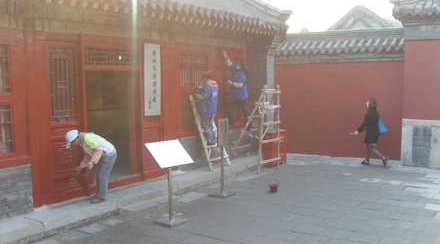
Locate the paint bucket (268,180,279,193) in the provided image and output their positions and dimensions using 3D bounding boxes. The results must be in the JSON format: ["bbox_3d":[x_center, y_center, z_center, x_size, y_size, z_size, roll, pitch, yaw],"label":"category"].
[{"bbox_3d":[1.011,1.240,9.390,0.180,0.220,0.180,0,5,0],"label":"paint bucket"}]

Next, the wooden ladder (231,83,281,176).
[{"bbox_3d":[0.850,0.145,11.783,0.950,2.020,0.860,3,6,34],"label":"wooden ladder"}]

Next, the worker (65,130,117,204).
[{"bbox_3d":[-1.996,0.685,7.671,0.750,1.140,0.500,-3,5,-26],"label":"worker"}]

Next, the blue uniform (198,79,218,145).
[{"bbox_3d":[-0.217,-0.208,10.257,0.350,1.380,0.470,3,6,34],"label":"blue uniform"}]

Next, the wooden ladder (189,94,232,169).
[{"bbox_3d":[-0.169,0.207,10.614,0.130,1.650,0.820,-17,-5,34],"label":"wooden ladder"}]

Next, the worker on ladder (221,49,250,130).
[{"bbox_3d":[0.414,-0.731,11.393,0.550,1.800,0.650,3,6,34],"label":"worker on ladder"}]

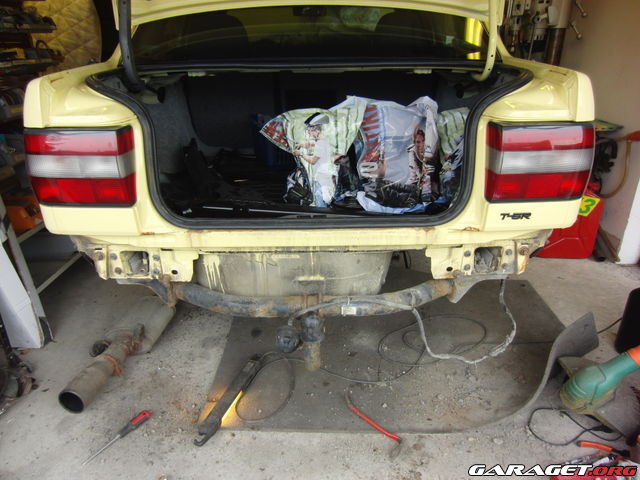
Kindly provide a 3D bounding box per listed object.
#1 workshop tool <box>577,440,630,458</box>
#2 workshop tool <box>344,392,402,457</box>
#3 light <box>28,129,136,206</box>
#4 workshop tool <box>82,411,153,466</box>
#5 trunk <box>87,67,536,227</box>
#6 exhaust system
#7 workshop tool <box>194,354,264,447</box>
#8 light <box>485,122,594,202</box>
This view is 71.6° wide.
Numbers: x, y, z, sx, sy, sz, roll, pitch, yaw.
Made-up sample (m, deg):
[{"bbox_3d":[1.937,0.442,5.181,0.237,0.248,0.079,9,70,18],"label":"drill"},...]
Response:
[{"bbox_3d":[0.832,0.618,1.304,0.155,0.022,0.045,7,25,15],"label":"workshop tool"},{"bbox_3d":[0.166,0.570,1.419,0.055,0.025,0.265,-17,29,-32],"label":"workshop tool"},{"bbox_3d":[-0.676,-0.215,1.290,0.305,0.220,0.125,0,24,0],"label":"light"},{"bbox_3d":[-0.616,0.603,1.355,0.028,0.028,0.235,17,30,33],"label":"workshop tool"},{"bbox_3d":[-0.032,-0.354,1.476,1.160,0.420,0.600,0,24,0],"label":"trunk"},{"bbox_3d":[-0.732,0.403,1.659,0.190,0.145,0.540,7,25,15],"label":"exhaust system"},{"bbox_3d":[-0.294,0.519,1.494,0.060,0.060,0.430,9,26,19],"label":"workshop tool"},{"bbox_3d":[0.614,-0.224,1.290,0.305,0.220,0.125,0,24,0],"label":"light"}]

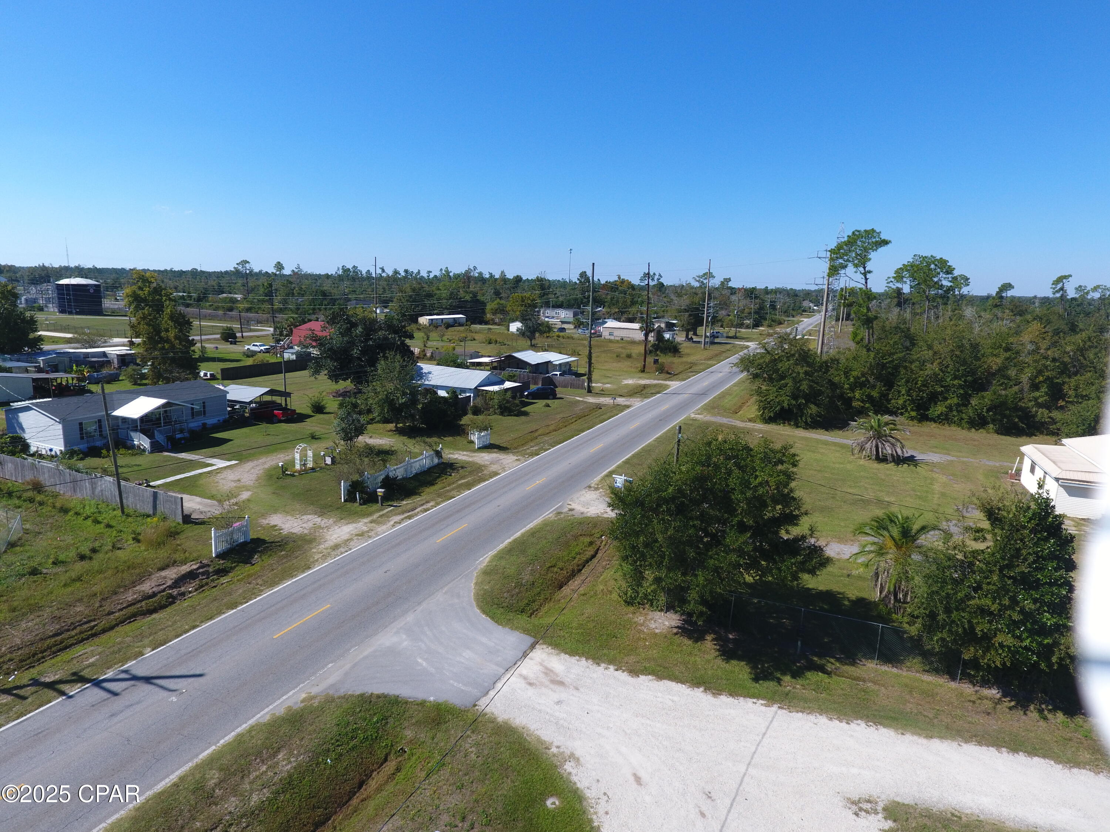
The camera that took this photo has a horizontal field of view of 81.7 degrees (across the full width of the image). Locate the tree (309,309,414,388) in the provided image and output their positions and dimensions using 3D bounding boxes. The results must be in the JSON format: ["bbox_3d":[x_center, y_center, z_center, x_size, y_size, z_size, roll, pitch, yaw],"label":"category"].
[{"bbox_3d":[-27.851,-9.705,92.121,14.600,11.700,13.500,-2,12,-17],"label":"tree"}]

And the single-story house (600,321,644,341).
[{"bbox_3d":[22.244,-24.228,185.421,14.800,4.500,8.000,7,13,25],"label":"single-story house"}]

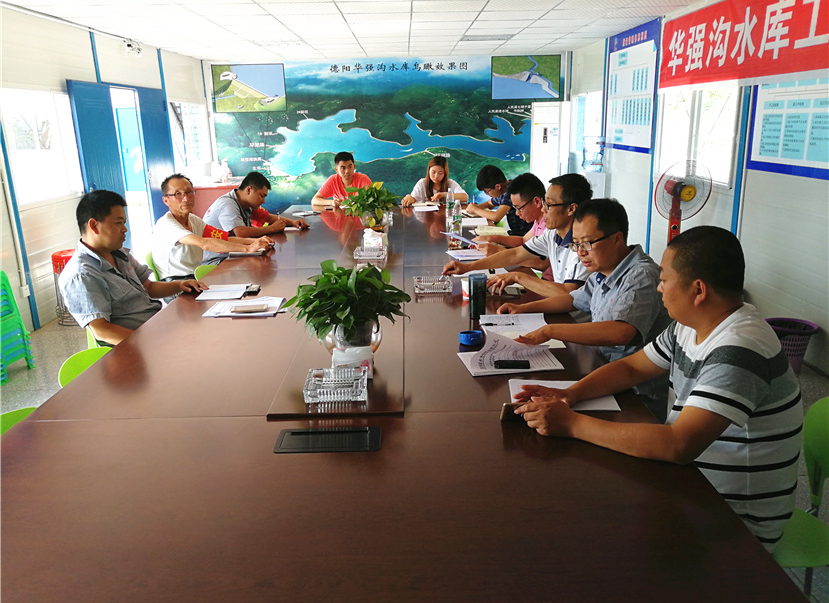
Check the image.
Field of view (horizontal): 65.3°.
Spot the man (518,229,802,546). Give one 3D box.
[{"bbox_3d":[0.646,0.421,1.721,0.760,1.270,0.540,0,16,6],"label":"man"}]

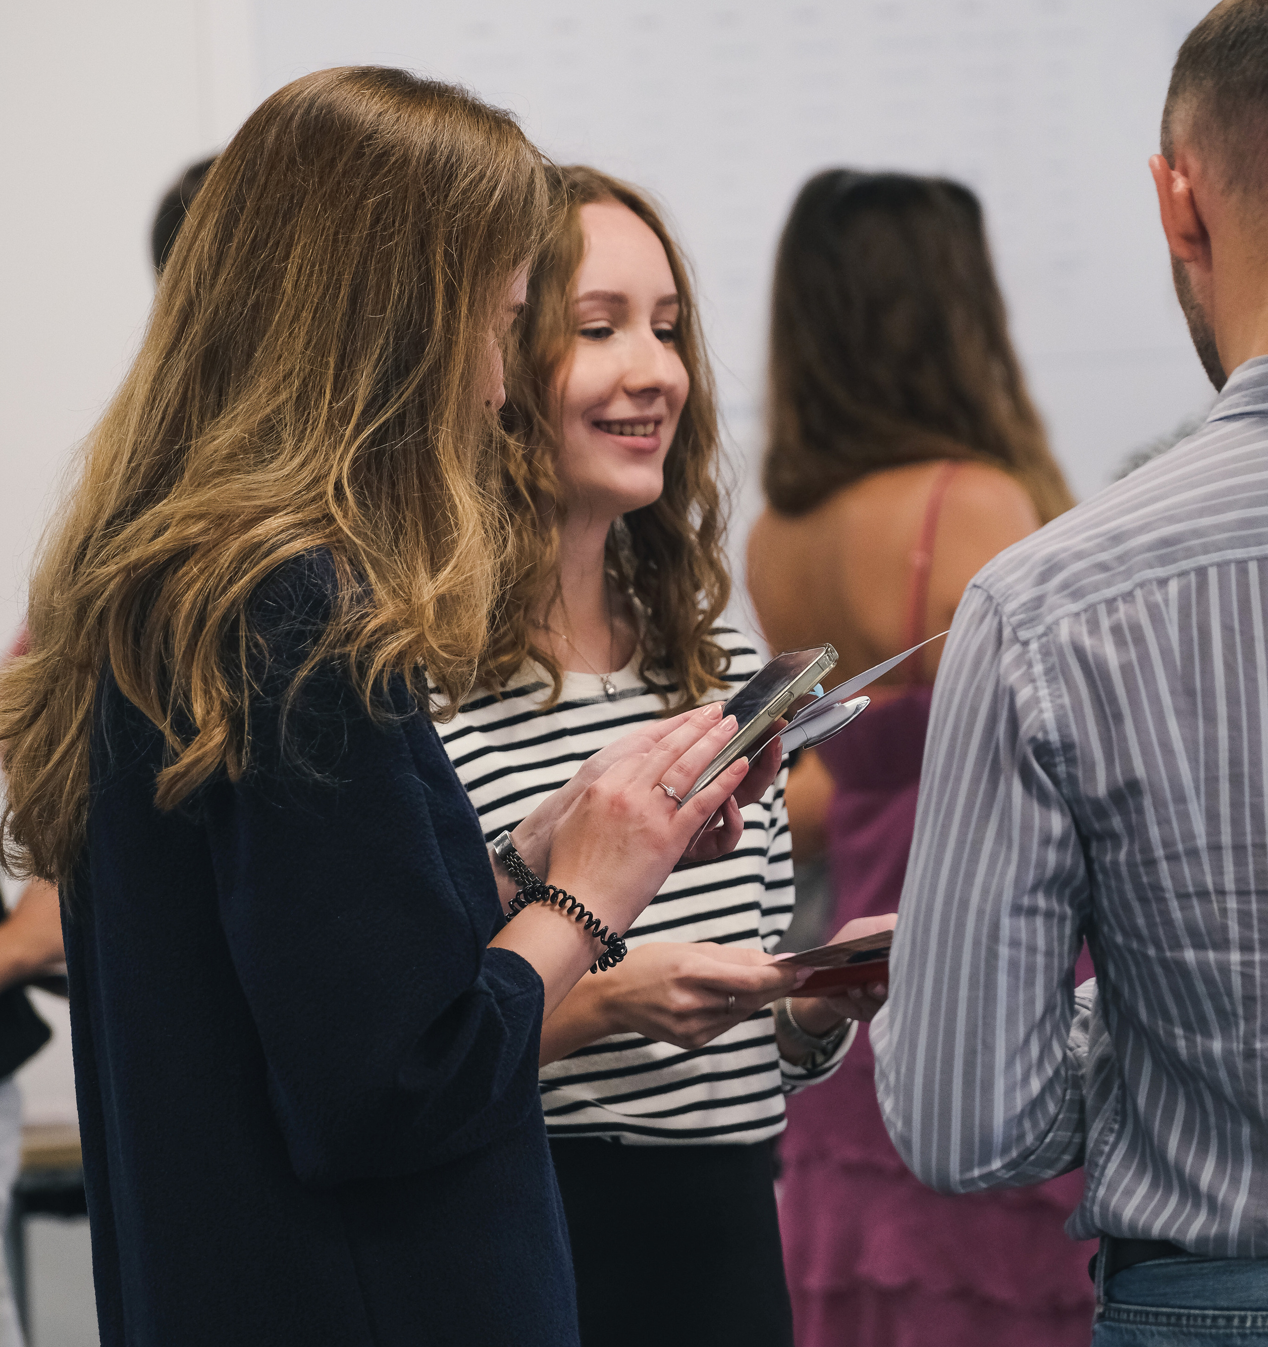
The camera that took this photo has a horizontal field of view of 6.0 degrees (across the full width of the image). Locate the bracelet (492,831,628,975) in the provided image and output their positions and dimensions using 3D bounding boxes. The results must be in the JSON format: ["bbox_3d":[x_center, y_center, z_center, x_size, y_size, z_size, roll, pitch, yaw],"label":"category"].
[{"bbox_3d":[-0.041,0.154,7.350,0.080,0.019,0.073,32,-28,0],"label":"bracelet"}]

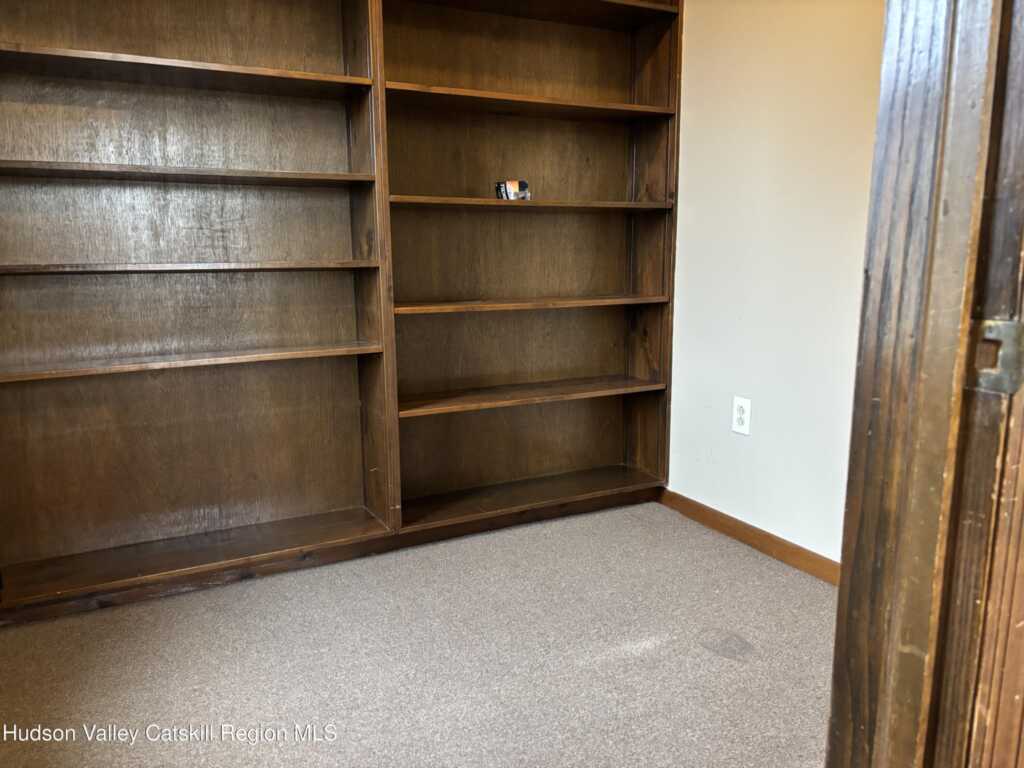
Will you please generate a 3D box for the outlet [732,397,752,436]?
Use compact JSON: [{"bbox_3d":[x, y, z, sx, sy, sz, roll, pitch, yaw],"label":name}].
[{"bbox_3d":[0.720,0.100,2.415,0.007,0.115,0.070,-6,11,-27],"label":"outlet"}]

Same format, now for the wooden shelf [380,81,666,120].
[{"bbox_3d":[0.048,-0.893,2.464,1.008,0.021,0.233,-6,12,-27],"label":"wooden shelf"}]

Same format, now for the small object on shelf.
[{"bbox_3d":[0.000,-0.600,2.374,0.084,0.061,0.074,-6,11,-27],"label":"small object on shelf"}]

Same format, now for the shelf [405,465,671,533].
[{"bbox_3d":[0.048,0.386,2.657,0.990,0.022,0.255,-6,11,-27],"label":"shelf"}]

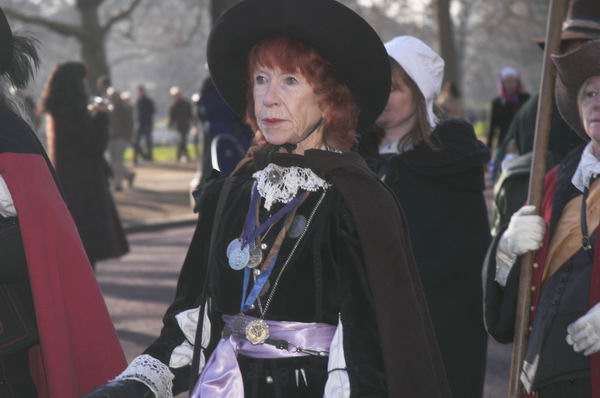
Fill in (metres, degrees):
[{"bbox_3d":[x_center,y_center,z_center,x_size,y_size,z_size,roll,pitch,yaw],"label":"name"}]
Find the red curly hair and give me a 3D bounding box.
[{"bbox_3d":[0.005,-0.194,3.550,0.190,0.220,0.205,2,4,31],"label":"red curly hair"}]

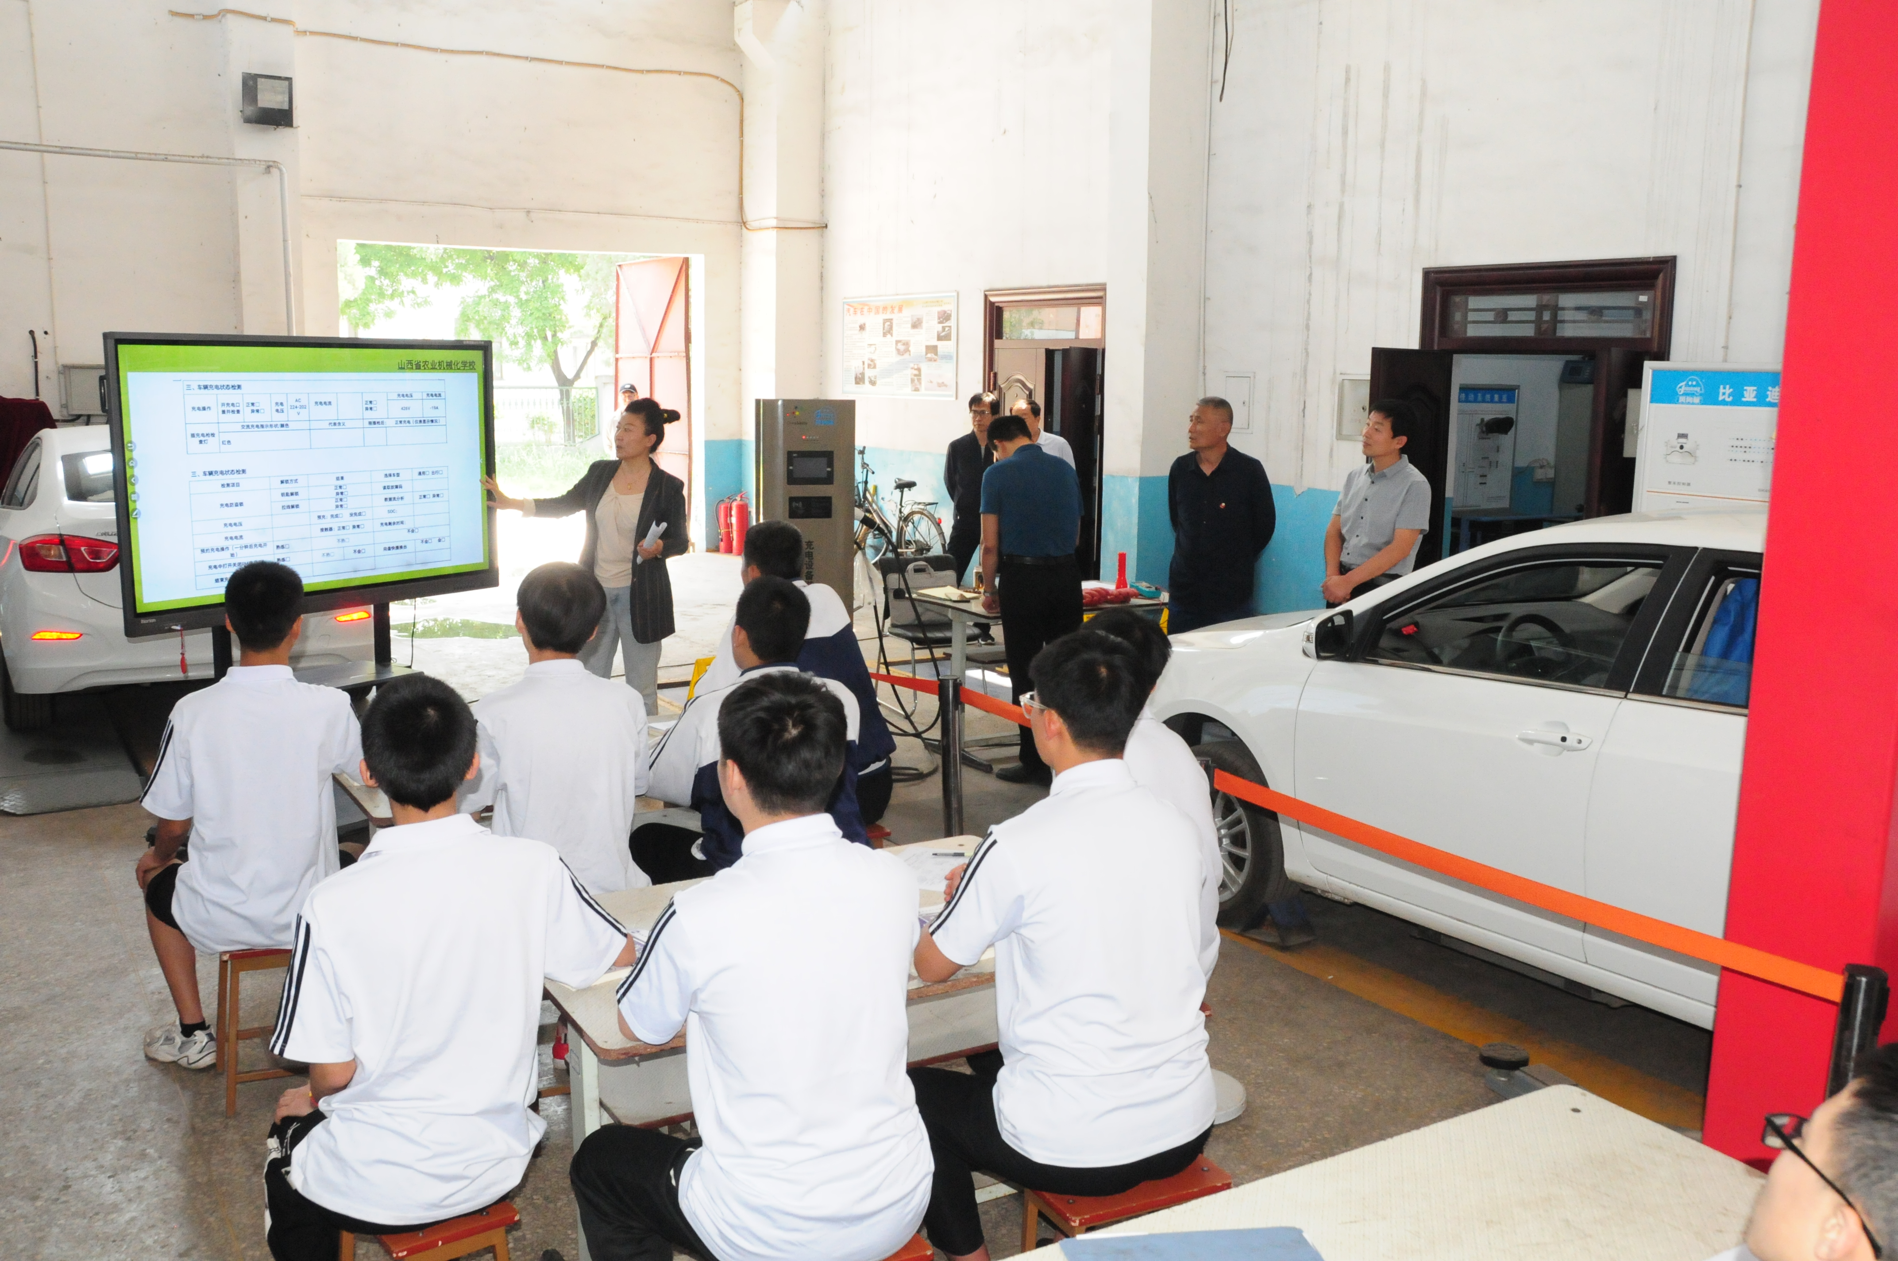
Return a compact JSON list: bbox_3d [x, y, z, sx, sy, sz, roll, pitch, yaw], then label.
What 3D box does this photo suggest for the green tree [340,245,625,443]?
[{"bbox_3d":[-8.600,-7.105,31.500,6.200,6.800,6.000,-7,12,-35],"label":"green tree"}]

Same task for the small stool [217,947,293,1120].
[{"bbox_3d":[-1.716,0.986,4.131,0.340,0.430,0.250,-4,11,-26],"label":"small stool"}]

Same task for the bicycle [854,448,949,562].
[{"bbox_3d":[-0.574,-0.928,13.584,0.520,1.100,1.660,-6,12,-34],"label":"bicycle"}]

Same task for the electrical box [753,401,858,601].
[{"bbox_3d":[-0.728,-0.314,8.059,0.500,1.710,0.500,-1,10,-9],"label":"electrical box"}]

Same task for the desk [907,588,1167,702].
[{"bbox_3d":[0.488,0.210,7.673,1.200,0.750,0.740,-7,12,-35],"label":"desk"}]

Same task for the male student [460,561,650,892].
[{"bbox_3d":[-1.183,0.450,4.720,0.540,1.300,0.700,-3,10,-20],"label":"male student"}]

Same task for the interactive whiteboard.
[{"bbox_3d":[-2.430,-0.607,6.170,0.100,1.040,1.710,8,12,31],"label":"interactive whiteboard"}]

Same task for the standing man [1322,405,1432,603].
[{"bbox_3d":[2.011,-0.237,7.546,0.470,1.700,0.330,9,13,42],"label":"standing man"}]

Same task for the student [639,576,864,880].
[{"bbox_3d":[-0.593,0.467,4.763,0.560,1.260,0.700,-6,12,-34],"label":"student"}]

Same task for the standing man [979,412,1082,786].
[{"bbox_3d":[0.381,-0.142,7.195,0.500,1.670,0.360,-1,10,-8],"label":"standing man"}]

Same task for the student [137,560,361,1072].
[{"bbox_3d":[-1.843,0.517,4.205,0.600,1.330,0.700,-3,10,-22],"label":"student"}]

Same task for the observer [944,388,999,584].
[{"bbox_3d":[0.275,-0.760,10.823,0.520,1.690,0.320,2,10,10],"label":"observer"}]

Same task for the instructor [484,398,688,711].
[{"bbox_3d":[-1.480,-0.092,6.550,0.800,1.700,0.430,4,10,17],"label":"instructor"}]

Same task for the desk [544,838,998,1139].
[{"bbox_3d":[-0.232,0.966,3.310,1.200,0.760,0.790,-5,11,-29],"label":"desk"}]

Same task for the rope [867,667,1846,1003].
[{"bbox_3d":[0.632,0.369,3.997,0.090,0.080,3.230,-6,11,-33],"label":"rope"}]

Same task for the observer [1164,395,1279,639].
[{"bbox_3d":[1.225,-0.206,7.298,0.490,1.710,0.290,7,12,32],"label":"observer"}]

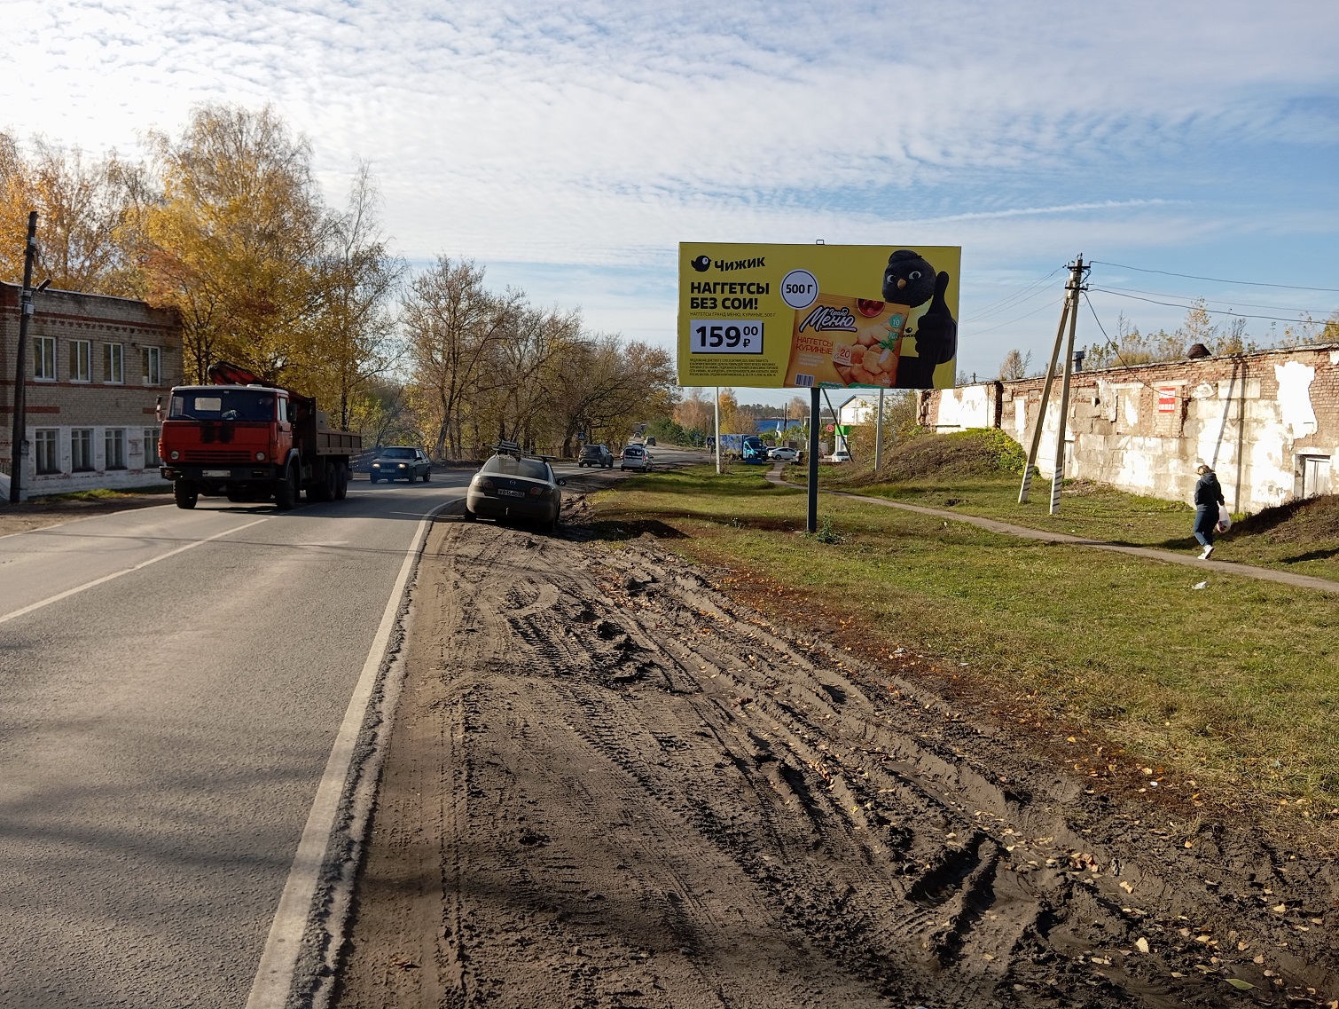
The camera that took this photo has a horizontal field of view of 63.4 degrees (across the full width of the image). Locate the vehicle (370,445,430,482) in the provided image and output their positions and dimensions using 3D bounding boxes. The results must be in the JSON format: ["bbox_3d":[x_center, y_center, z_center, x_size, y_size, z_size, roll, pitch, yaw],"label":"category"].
[{"bbox_3d":[-10.378,-1.559,42.000,1.660,1.410,4.100,0,4,-4],"label":"vehicle"}]

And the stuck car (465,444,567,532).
[{"bbox_3d":[-3.260,-0.360,23.700,1.800,1.480,4.650,4,4,-5],"label":"stuck car"}]

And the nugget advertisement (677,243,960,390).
[{"bbox_3d":[3.250,-4.060,23.549,6.100,3.070,0.300,0,6,-4],"label":"nugget advertisement"}]

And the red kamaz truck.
[{"bbox_3d":[-9.952,-1.777,27.400,2.500,3.450,7.700,1,4,-2],"label":"red kamaz truck"}]

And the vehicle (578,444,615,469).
[{"bbox_3d":[-5.198,-3.483,77.500,1.810,1.670,4.340,2,5,9],"label":"vehicle"}]

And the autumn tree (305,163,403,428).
[{"bbox_3d":[-16.532,-9.809,56.426,5.000,15.100,5.000,-1,5,-16],"label":"autumn tree"}]

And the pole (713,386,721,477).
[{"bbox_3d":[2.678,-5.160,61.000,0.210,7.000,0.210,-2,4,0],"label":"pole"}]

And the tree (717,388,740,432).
[{"bbox_3d":[9.965,-15.044,184.635,4.000,9.600,4.000,1,4,0],"label":"tree"}]

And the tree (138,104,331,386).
[{"bbox_3d":[-21.633,-10.683,53.346,9.000,17.200,8.600,-1,5,-22],"label":"tree"}]

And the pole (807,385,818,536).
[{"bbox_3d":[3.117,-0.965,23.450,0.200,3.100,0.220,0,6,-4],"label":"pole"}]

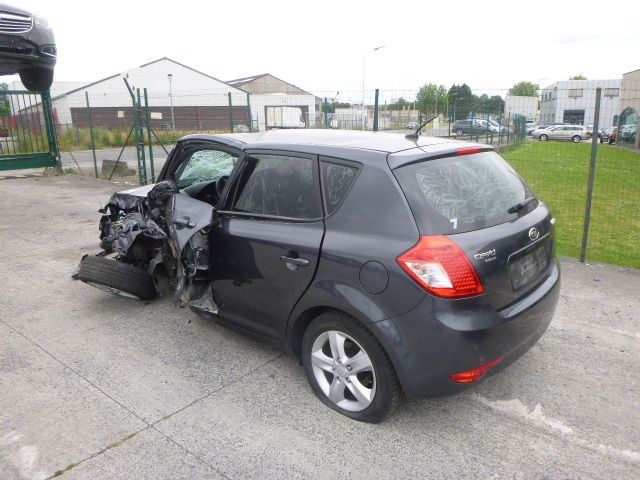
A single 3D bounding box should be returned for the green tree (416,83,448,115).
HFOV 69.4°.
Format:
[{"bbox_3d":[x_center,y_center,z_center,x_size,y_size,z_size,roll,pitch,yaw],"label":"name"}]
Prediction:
[{"bbox_3d":[23.610,-27.079,97.000,6.800,9.500,6.800,-1,14,0],"label":"green tree"}]

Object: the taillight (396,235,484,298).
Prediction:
[{"bbox_3d":[0.542,0.124,2.060,0.300,0.310,0.310,-12,18,-39],"label":"taillight"}]

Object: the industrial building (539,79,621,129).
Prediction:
[{"bbox_3d":[35.312,-17.889,63.388,7.200,7.000,14.000,3,14,18],"label":"industrial building"}]

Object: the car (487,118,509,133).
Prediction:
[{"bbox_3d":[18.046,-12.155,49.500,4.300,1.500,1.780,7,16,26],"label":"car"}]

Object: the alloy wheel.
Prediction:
[{"bbox_3d":[0.165,0.680,2.487,0.440,0.440,0.170,13,19,41],"label":"alloy wheel"}]

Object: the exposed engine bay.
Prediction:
[{"bbox_3d":[-1.251,-0.064,4.443,1.300,0.900,1.450,13,19,41],"label":"exposed engine bay"}]

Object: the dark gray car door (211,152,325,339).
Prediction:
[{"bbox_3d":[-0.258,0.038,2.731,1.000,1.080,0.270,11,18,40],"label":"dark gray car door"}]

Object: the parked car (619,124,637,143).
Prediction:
[{"bbox_3d":[26.698,-9.330,40.000,1.800,1.520,4.300,7,16,29],"label":"parked car"}]

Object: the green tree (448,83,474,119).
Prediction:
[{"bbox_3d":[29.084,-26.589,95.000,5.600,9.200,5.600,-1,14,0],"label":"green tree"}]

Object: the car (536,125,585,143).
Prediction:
[{"bbox_3d":[19.400,-8.800,38.000,4.650,1.500,1.800,0,14,2],"label":"car"}]

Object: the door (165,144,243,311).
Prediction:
[{"bbox_3d":[-0.882,-0.054,3.240,0.800,1.140,0.320,11,18,40],"label":"door"}]

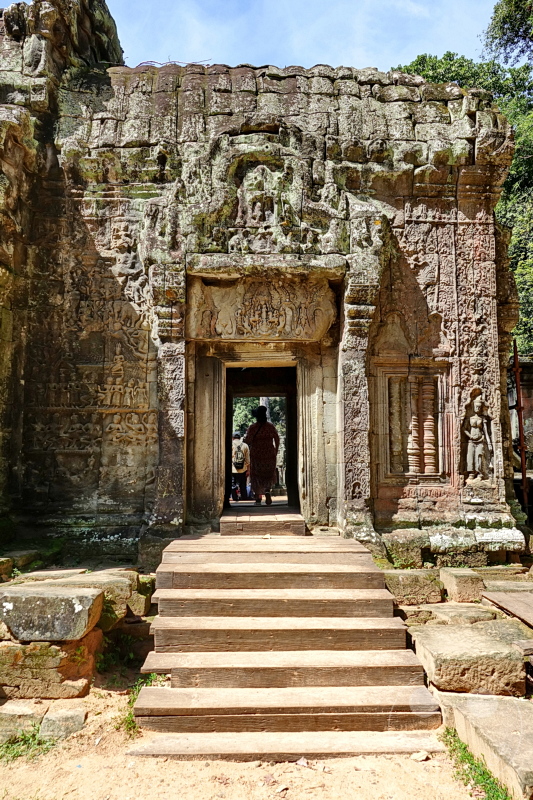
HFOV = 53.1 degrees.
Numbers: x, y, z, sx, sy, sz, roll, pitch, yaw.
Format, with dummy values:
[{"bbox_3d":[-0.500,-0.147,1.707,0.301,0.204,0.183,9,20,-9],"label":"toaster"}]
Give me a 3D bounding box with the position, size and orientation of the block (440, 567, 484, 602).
[{"bbox_3d":[1.735,1.639,4.736,0.260,0.220,0.420,0,-7,-1],"label":"block"}]

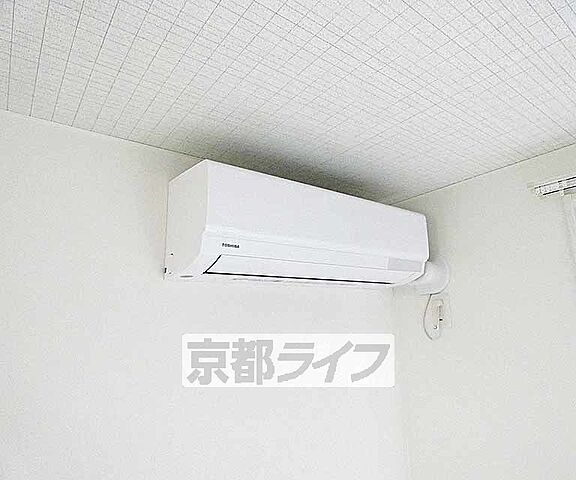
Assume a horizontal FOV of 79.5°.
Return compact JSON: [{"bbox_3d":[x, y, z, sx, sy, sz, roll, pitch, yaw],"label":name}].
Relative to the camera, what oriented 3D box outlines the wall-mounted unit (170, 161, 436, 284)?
[{"bbox_3d":[0.096,0.004,1.006,0.820,0.238,0.205,8,-14,-38],"label":"wall-mounted unit"}]

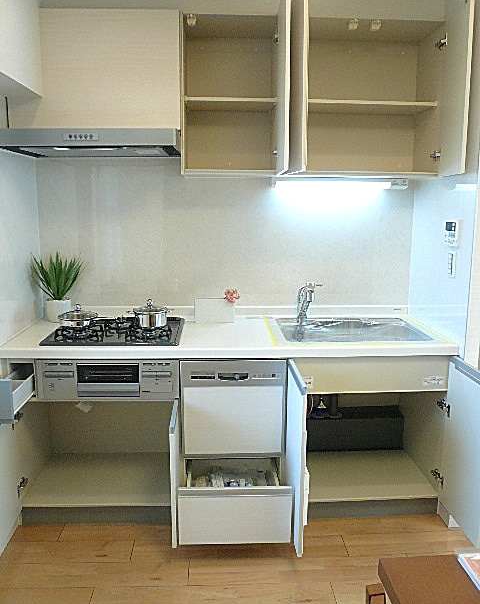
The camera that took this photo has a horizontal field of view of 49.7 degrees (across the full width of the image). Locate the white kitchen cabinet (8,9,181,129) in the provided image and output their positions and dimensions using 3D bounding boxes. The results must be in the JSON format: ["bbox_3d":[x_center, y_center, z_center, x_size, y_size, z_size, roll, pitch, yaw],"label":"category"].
[{"bbox_3d":[-0.634,-1.021,2.387,0.750,0.515,0.350,0,10,-3],"label":"white kitchen cabinet"}]

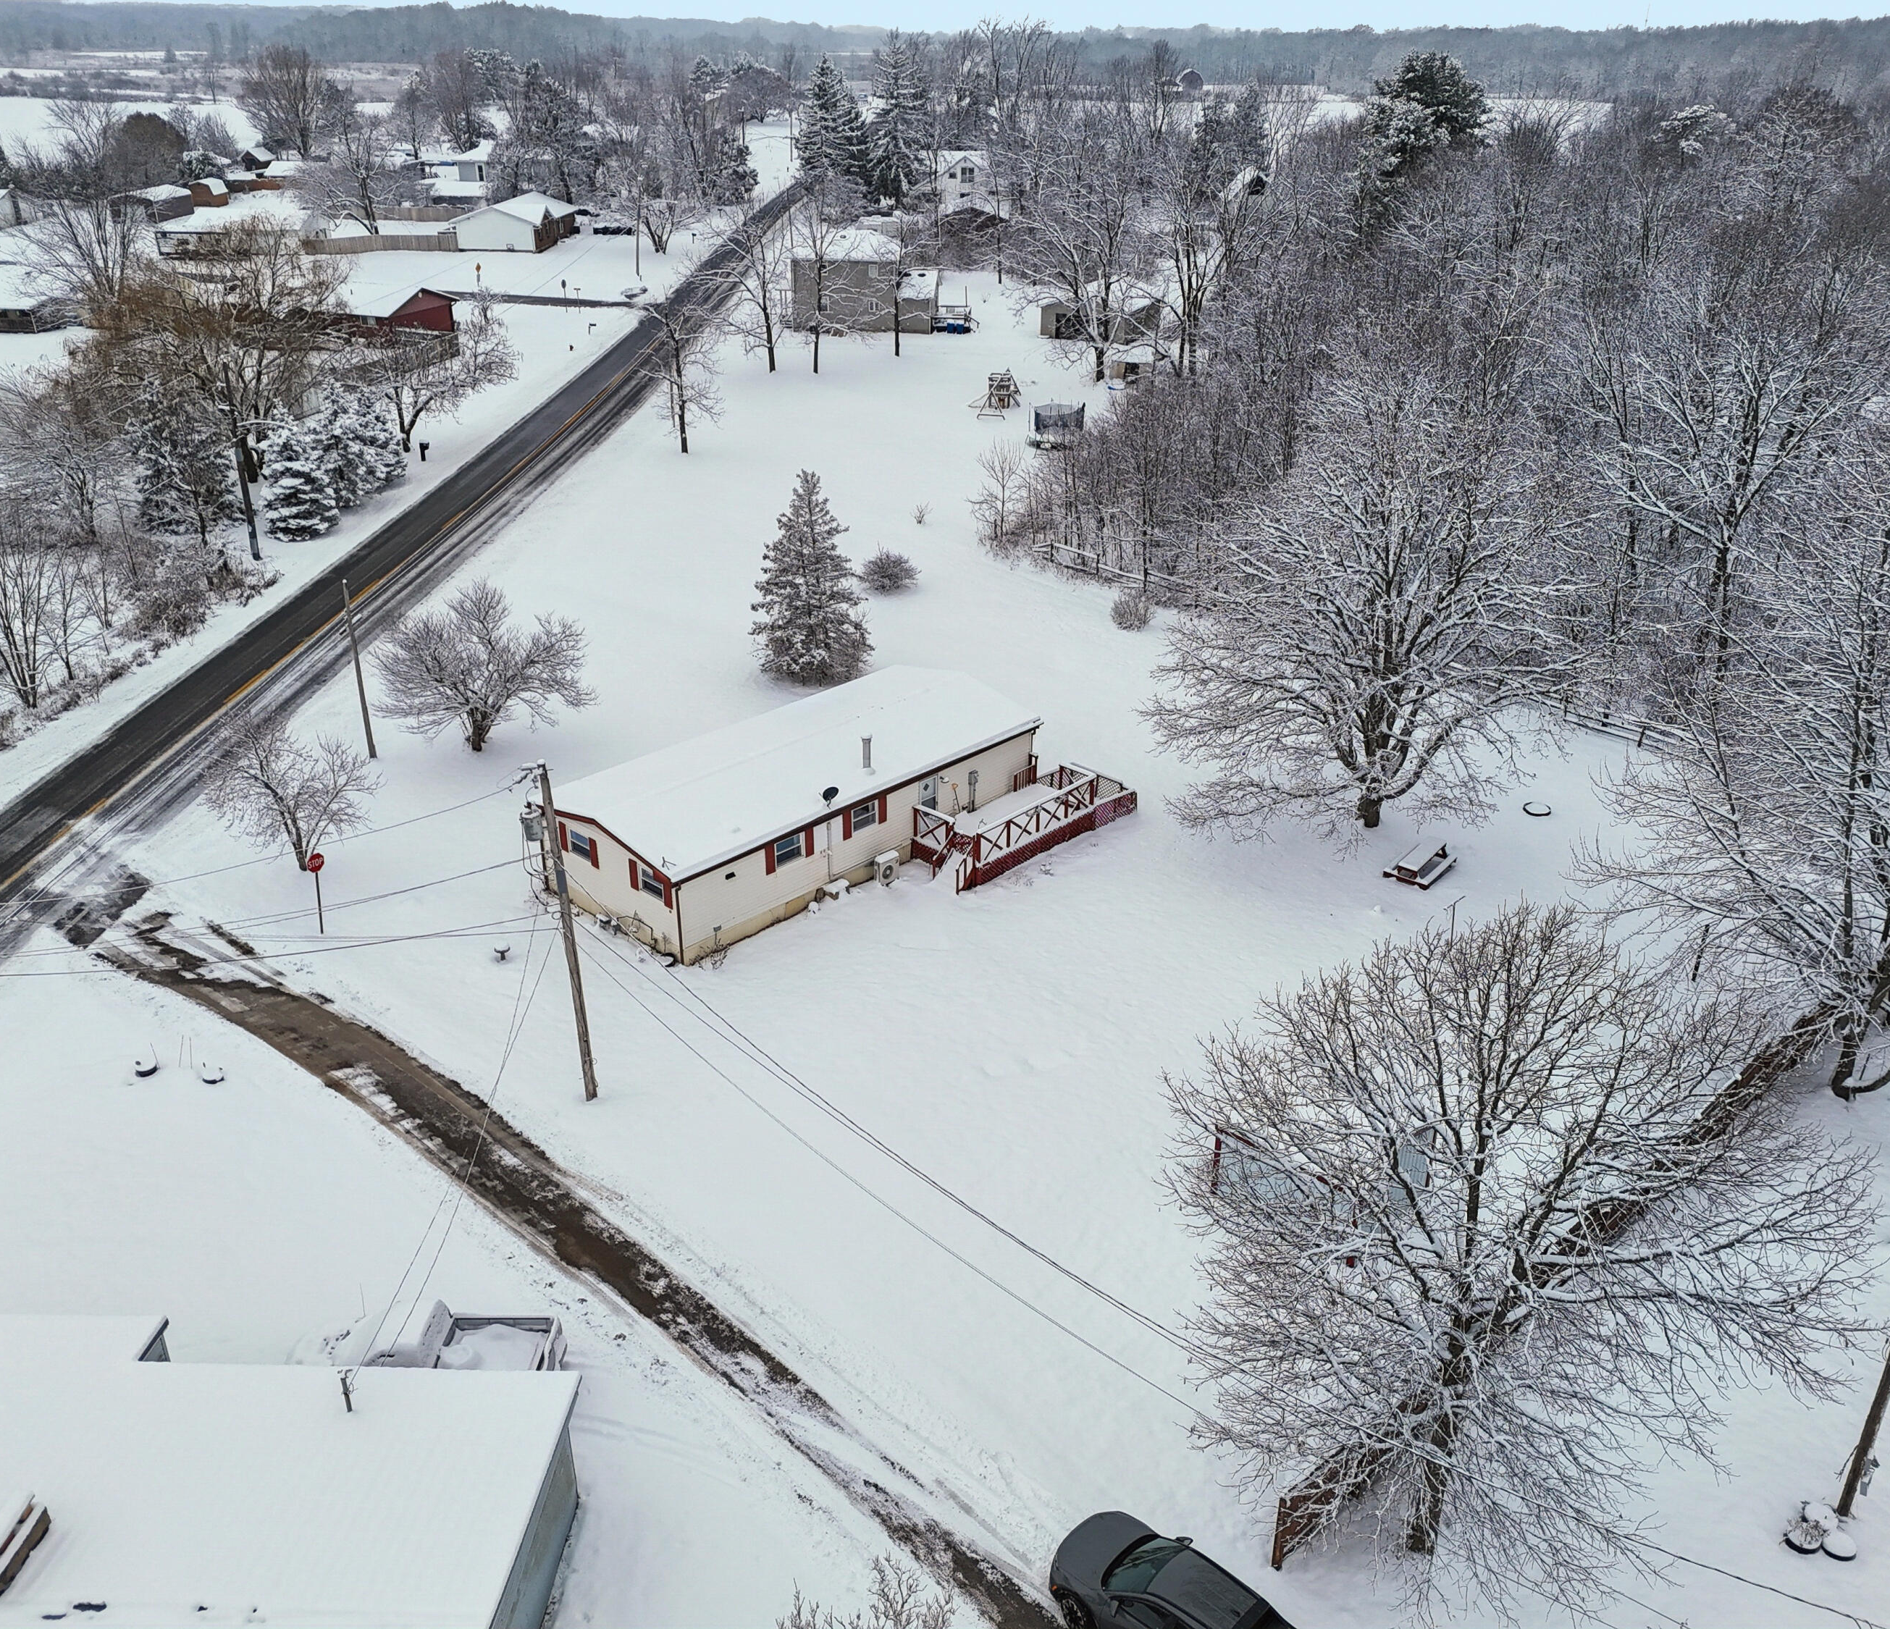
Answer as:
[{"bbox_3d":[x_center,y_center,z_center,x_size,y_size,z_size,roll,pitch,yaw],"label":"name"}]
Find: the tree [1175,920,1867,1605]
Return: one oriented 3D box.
[{"bbox_3d":[8.944,7.974,25.137,10.400,13.200,10.400,0,28,0],"label":"tree"}]

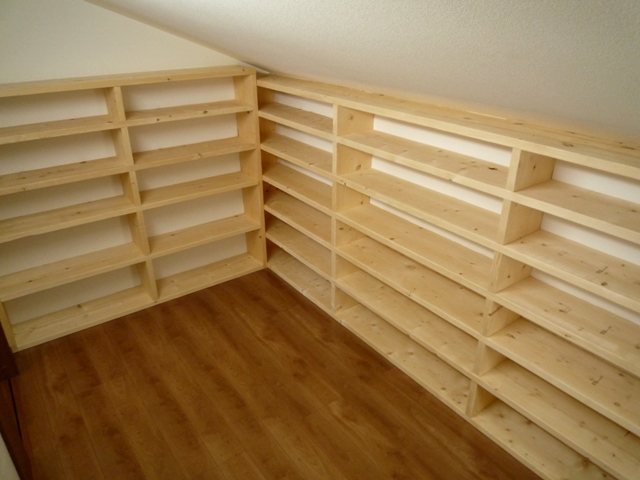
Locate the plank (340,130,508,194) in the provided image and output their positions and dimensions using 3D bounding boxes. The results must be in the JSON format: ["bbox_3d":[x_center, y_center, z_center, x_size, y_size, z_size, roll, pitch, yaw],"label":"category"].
[{"bbox_3d":[0.547,-0.424,2.374,0.284,0.039,1.121,-18,31,-32],"label":"plank"}]

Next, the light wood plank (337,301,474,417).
[{"bbox_3d":[0.552,0.704,2.930,0.284,0.039,1.121,-18,31,-32],"label":"light wood plank"}]

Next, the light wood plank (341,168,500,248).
[{"bbox_3d":[0.548,-0.208,2.481,0.284,0.039,1.121,-18,31,-32],"label":"light wood plank"}]

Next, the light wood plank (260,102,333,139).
[{"bbox_3d":[-0.128,-0.834,3.212,0.284,0.039,1.094,-18,31,-32],"label":"light wood plank"}]

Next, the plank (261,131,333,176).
[{"bbox_3d":[-0.127,-0.618,3.318,0.284,0.039,1.094,-18,31,-32],"label":"plank"}]

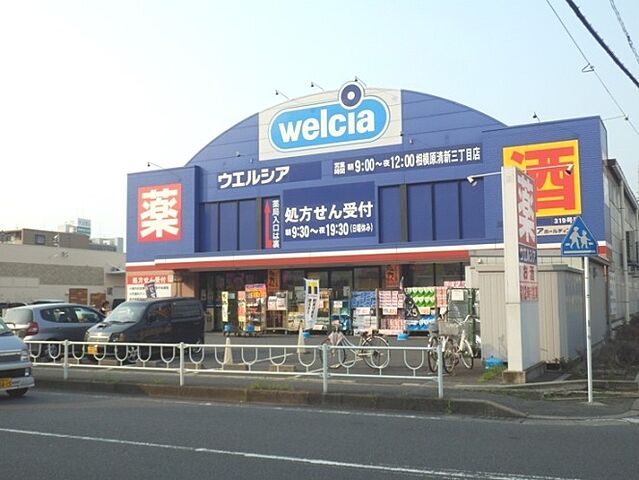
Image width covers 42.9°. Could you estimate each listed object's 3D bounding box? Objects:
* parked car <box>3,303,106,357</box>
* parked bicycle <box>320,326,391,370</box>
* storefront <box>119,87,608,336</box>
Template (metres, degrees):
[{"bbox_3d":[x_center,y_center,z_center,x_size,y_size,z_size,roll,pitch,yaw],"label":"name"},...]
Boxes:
[{"bbox_3d":[-7.321,2.570,23.329,1.660,1.520,3.750,-3,-5,28],"label":"parked car"},{"bbox_3d":[0.766,2.292,17.727,1.770,1.000,0.570,-3,-5,32],"label":"parked bicycle"},{"bbox_3d":[0.457,-1.182,33.586,22.000,10.200,3.000,-3,-5,30],"label":"storefront"}]

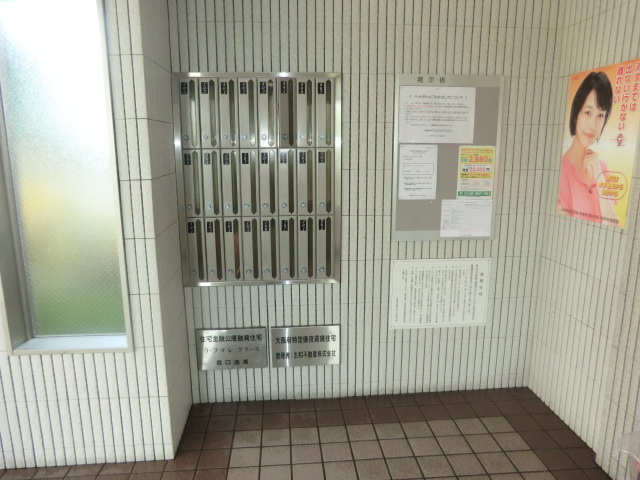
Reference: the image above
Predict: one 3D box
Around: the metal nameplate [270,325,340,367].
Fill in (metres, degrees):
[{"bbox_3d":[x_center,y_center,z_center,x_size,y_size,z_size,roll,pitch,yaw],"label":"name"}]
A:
[{"bbox_3d":[-0.079,0.621,2.599,0.399,0.246,0.015,-1,10,-4],"label":"metal nameplate"}]

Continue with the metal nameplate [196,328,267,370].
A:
[{"bbox_3d":[-0.505,0.628,2.566,0.397,0.247,0.015,-1,10,-4],"label":"metal nameplate"}]

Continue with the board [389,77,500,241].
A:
[{"bbox_3d":[0.703,-0.442,2.472,0.606,0.903,0.025,-1,10,-4],"label":"board"}]

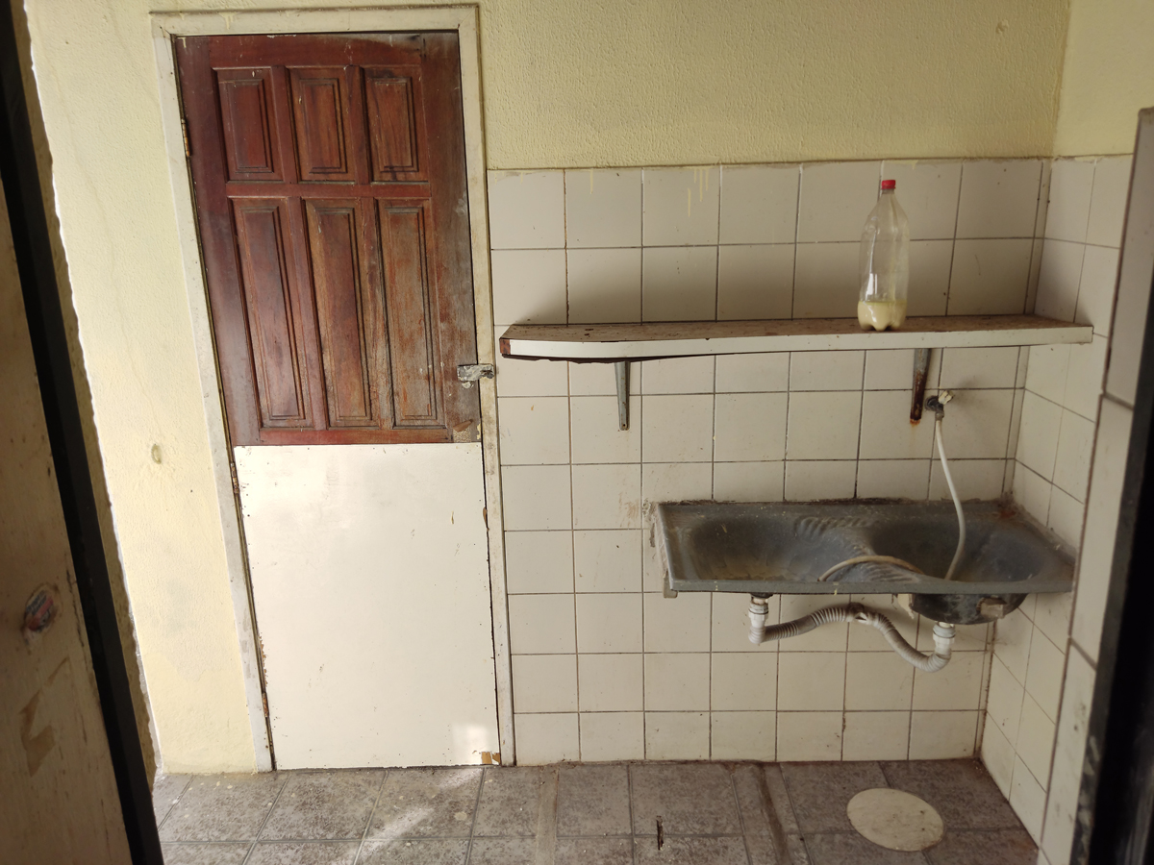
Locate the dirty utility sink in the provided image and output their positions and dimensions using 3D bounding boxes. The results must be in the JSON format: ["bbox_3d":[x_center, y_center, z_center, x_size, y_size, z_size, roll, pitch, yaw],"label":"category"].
[{"bbox_3d":[0.715,0.359,2.131,0.984,0.210,0.500,-1,16,3],"label":"dirty utility sink"}]

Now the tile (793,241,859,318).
[{"bbox_3d":[0.671,-0.396,2.182,0.198,0.195,0.010,-1,15,2],"label":"tile"}]

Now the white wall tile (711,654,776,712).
[{"bbox_3d":[0.499,0.745,2.491,0.198,0.197,0.009,-1,15,2],"label":"white wall tile"}]

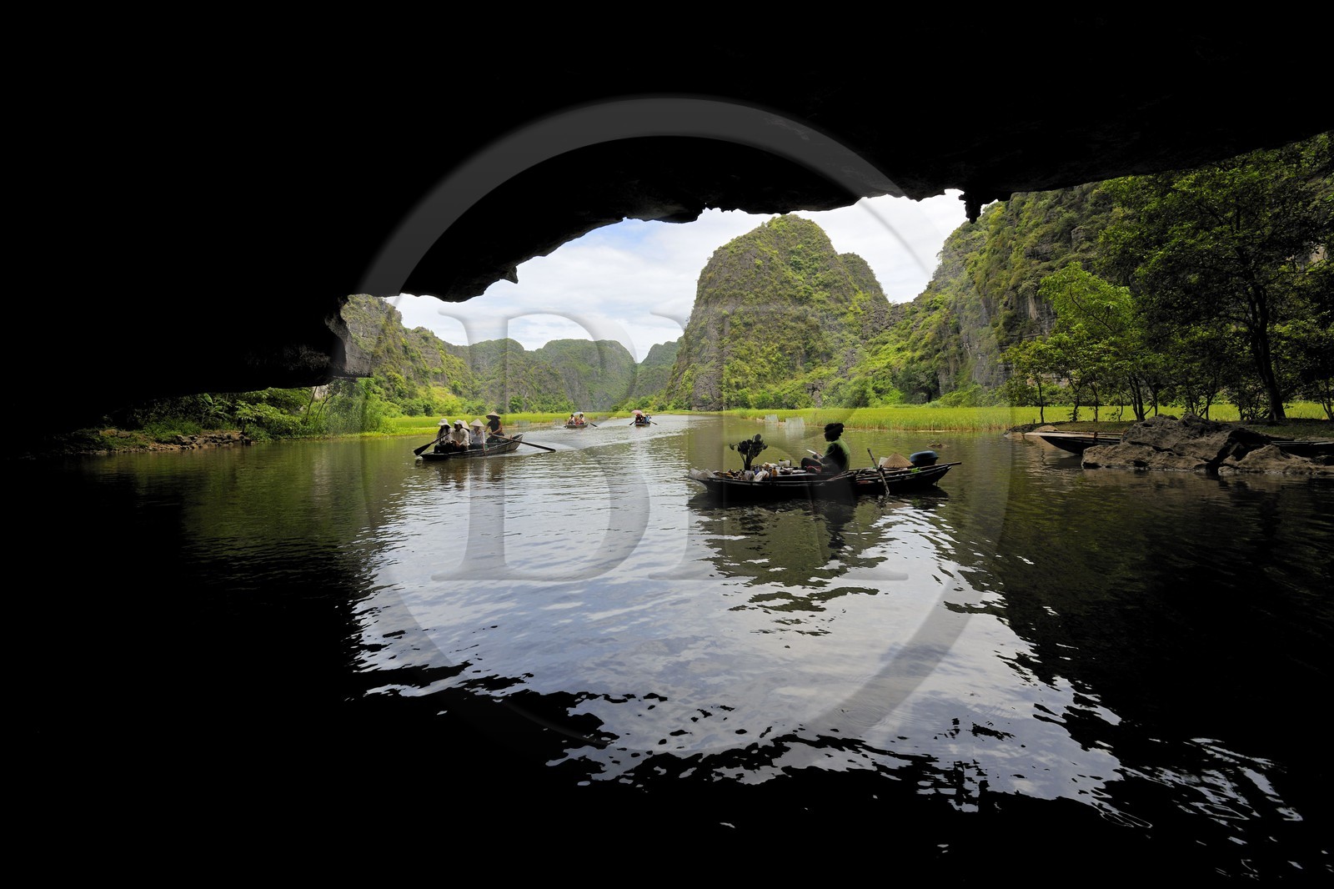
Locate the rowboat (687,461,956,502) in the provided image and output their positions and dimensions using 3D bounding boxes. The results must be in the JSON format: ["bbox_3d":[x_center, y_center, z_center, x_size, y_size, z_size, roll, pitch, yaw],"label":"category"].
[{"bbox_3d":[2.520,0.534,8.100,4.600,0.480,1.050,-1,4,-12],"label":"rowboat"}]

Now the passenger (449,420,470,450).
[{"bbox_3d":[-5.255,-0.211,13.150,0.500,0.840,0.620,1,4,18],"label":"passenger"}]

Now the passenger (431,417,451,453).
[{"bbox_3d":[-5.695,-0.210,13.100,0.480,0.860,0.620,1,4,18],"label":"passenger"}]

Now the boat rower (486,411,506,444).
[{"bbox_3d":[-4.856,-0.458,14.700,0.550,0.880,0.680,1,4,18],"label":"boat rower"}]

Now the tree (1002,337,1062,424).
[{"bbox_3d":[18.299,-3.211,26.000,2.800,4.200,2.800,0,4,0],"label":"tree"}]

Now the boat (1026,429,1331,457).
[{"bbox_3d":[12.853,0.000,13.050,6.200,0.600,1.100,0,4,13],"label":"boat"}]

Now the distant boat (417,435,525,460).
[{"bbox_3d":[-5.000,0.144,14.200,1.050,0.550,4.200,1,4,15],"label":"distant boat"}]

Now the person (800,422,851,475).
[{"bbox_3d":[2.496,0.061,8.150,0.740,0.810,0.520,-1,4,-13],"label":"person"}]

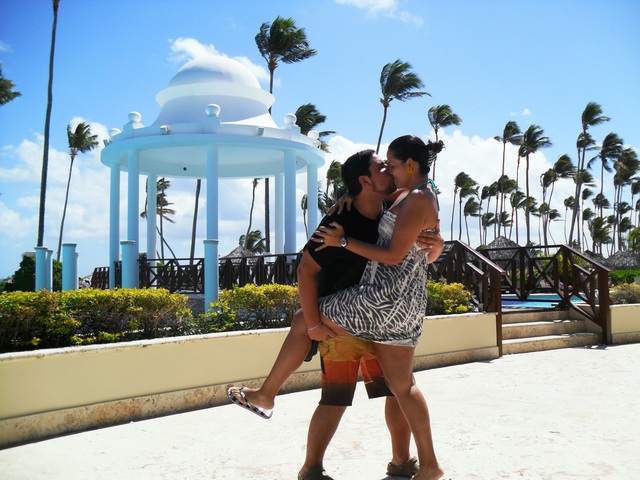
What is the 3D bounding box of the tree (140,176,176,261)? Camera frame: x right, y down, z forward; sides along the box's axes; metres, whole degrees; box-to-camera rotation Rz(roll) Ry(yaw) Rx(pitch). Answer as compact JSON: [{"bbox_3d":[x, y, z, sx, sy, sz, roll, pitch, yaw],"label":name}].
[{"bbox_3d":[-16.050,-1.049,64.161,3.561,10.969,3.204,0,-3,-14],"label":"tree"}]

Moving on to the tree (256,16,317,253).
[{"bbox_3d":[-2.260,-6.142,44.405,4.080,18.776,3.672,0,-3,-3],"label":"tree"}]

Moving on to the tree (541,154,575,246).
[{"bbox_3d":[22.301,-2.028,60.194,3.245,11.955,2.758,-2,-3,20],"label":"tree"}]

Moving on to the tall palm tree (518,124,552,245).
[{"bbox_3d":[19.246,-3.246,57.258,2.995,14.107,2.695,-1,-3,19],"label":"tall palm tree"}]

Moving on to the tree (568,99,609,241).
[{"bbox_3d":[22.797,-4.010,54.294,3.588,15.256,2.871,-2,-3,23],"label":"tree"}]

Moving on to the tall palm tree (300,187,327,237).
[{"bbox_3d":[-0.687,-0.699,78.157,3.255,11.595,3.255,0,-3,-1],"label":"tall palm tree"}]

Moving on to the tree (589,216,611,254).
[{"bbox_3d":[26.891,0.879,62.035,2.299,6.287,2.299,-2,-3,23],"label":"tree"}]

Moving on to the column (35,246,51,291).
[{"bbox_3d":[-7.749,0.988,17.976,0.362,1.511,0.362,1,-3,-23],"label":"column"}]

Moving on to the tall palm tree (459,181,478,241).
[{"bbox_3d":[18.120,-1.130,78.173,2.531,12.196,2.531,-1,-3,13],"label":"tall palm tree"}]

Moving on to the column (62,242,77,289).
[{"bbox_3d":[-6.207,0.873,16.029,0.365,1.505,0.365,1,-3,-21],"label":"column"}]

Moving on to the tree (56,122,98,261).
[{"bbox_3d":[-20.027,-2.943,53.250,3.481,13.609,2.611,1,-3,-21],"label":"tree"}]

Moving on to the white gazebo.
[{"bbox_3d":[-3.360,-2.045,20.877,7.014,7.585,7.014,0,-3,-9],"label":"white gazebo"}]

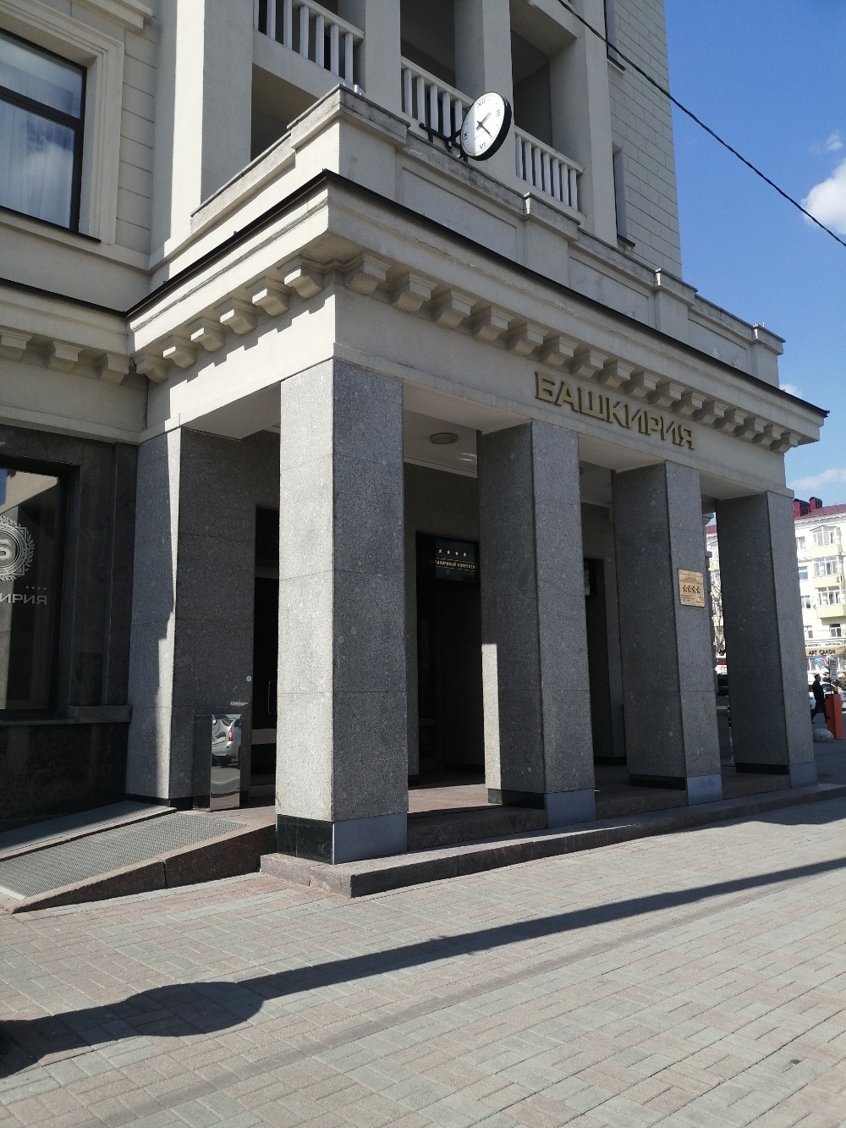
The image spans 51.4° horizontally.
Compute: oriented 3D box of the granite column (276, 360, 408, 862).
[{"bbox_3d":[-0.652,0.352,7.071,0.705,3.780,0.740,7,-12,-41],"label":"granite column"}]

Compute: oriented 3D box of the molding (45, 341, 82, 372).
[{"bbox_3d":[-3.557,-2.068,8.764,0.283,0.265,0.255,7,-12,-41],"label":"molding"}]

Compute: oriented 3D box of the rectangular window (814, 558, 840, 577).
[{"bbox_3d":[39.826,0.330,86.800,0.250,1.750,2.550,7,-12,-41],"label":"rectangular window"}]

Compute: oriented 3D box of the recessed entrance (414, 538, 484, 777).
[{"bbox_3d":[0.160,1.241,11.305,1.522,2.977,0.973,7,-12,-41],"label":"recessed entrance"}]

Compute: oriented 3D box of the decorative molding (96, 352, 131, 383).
[{"bbox_3d":[-3.172,-2.020,9.103,0.274,0.265,0.255,7,-12,-41],"label":"decorative molding"}]

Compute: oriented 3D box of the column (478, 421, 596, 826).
[{"bbox_3d":[1.085,0.564,8.606,0.705,3.769,0.740,7,-12,-41],"label":"column"}]

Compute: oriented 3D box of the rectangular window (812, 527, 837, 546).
[{"bbox_3d":[39.743,-2.675,87.000,0.250,1.750,2.500,7,-12,-41],"label":"rectangular window"}]

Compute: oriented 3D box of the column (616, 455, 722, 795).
[{"bbox_3d":[2.790,0.775,10.113,0.705,3.763,0.740,7,-12,-41],"label":"column"}]

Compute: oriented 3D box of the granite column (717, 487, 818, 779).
[{"bbox_3d":[4.539,0.994,11.657,0.705,3.763,0.740,7,-12,-41],"label":"granite column"}]

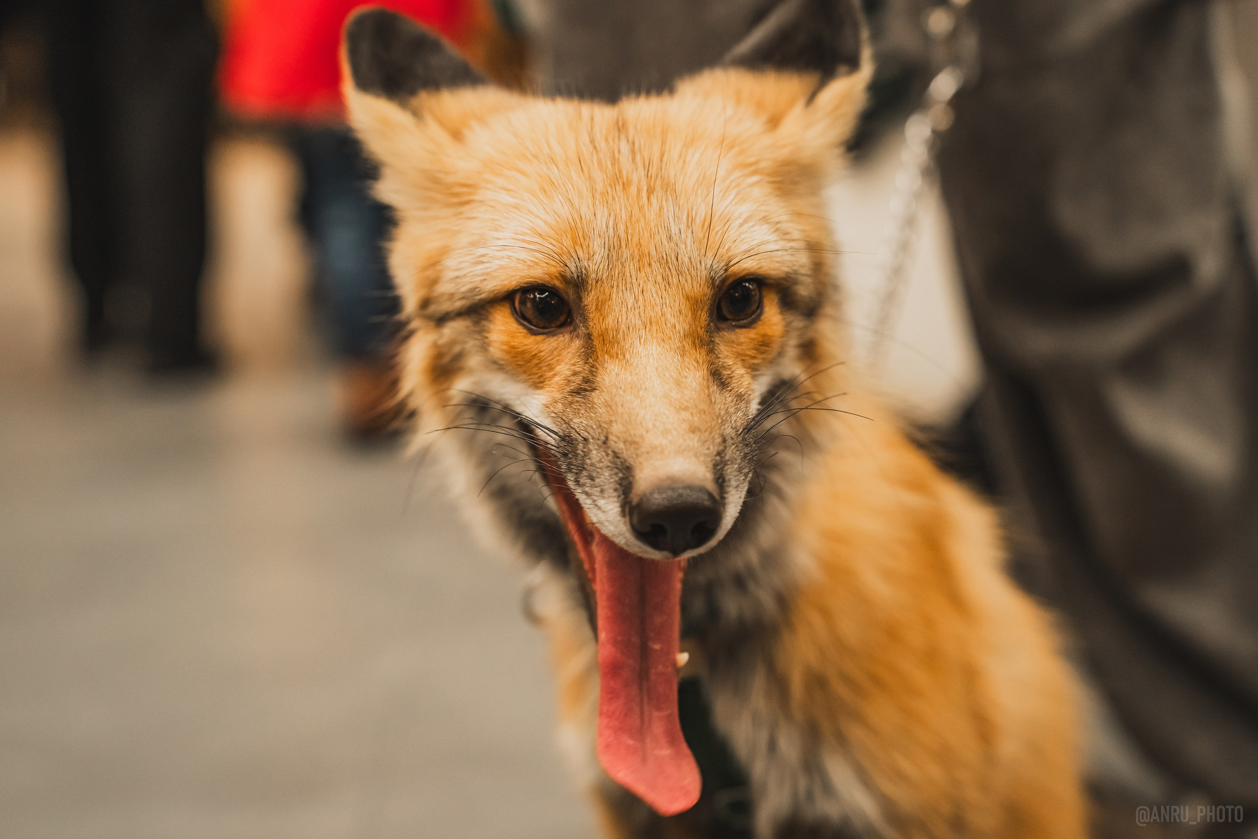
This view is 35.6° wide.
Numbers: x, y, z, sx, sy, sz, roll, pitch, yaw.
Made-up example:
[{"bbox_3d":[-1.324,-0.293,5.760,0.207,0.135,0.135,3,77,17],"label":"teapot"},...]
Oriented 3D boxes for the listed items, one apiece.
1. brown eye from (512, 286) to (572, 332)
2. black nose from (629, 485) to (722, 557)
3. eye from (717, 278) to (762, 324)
[{"bbox_3d":[-0.024,-0.031,0.549,0.017,0.013,0.011,-2,9,6],"label":"brown eye"},{"bbox_3d":[0.012,0.026,0.497,0.023,0.017,0.015,-2,16,-8],"label":"black nose"},{"bbox_3d":[0.032,-0.034,0.556,0.015,0.013,0.011,-2,10,-19],"label":"eye"}]

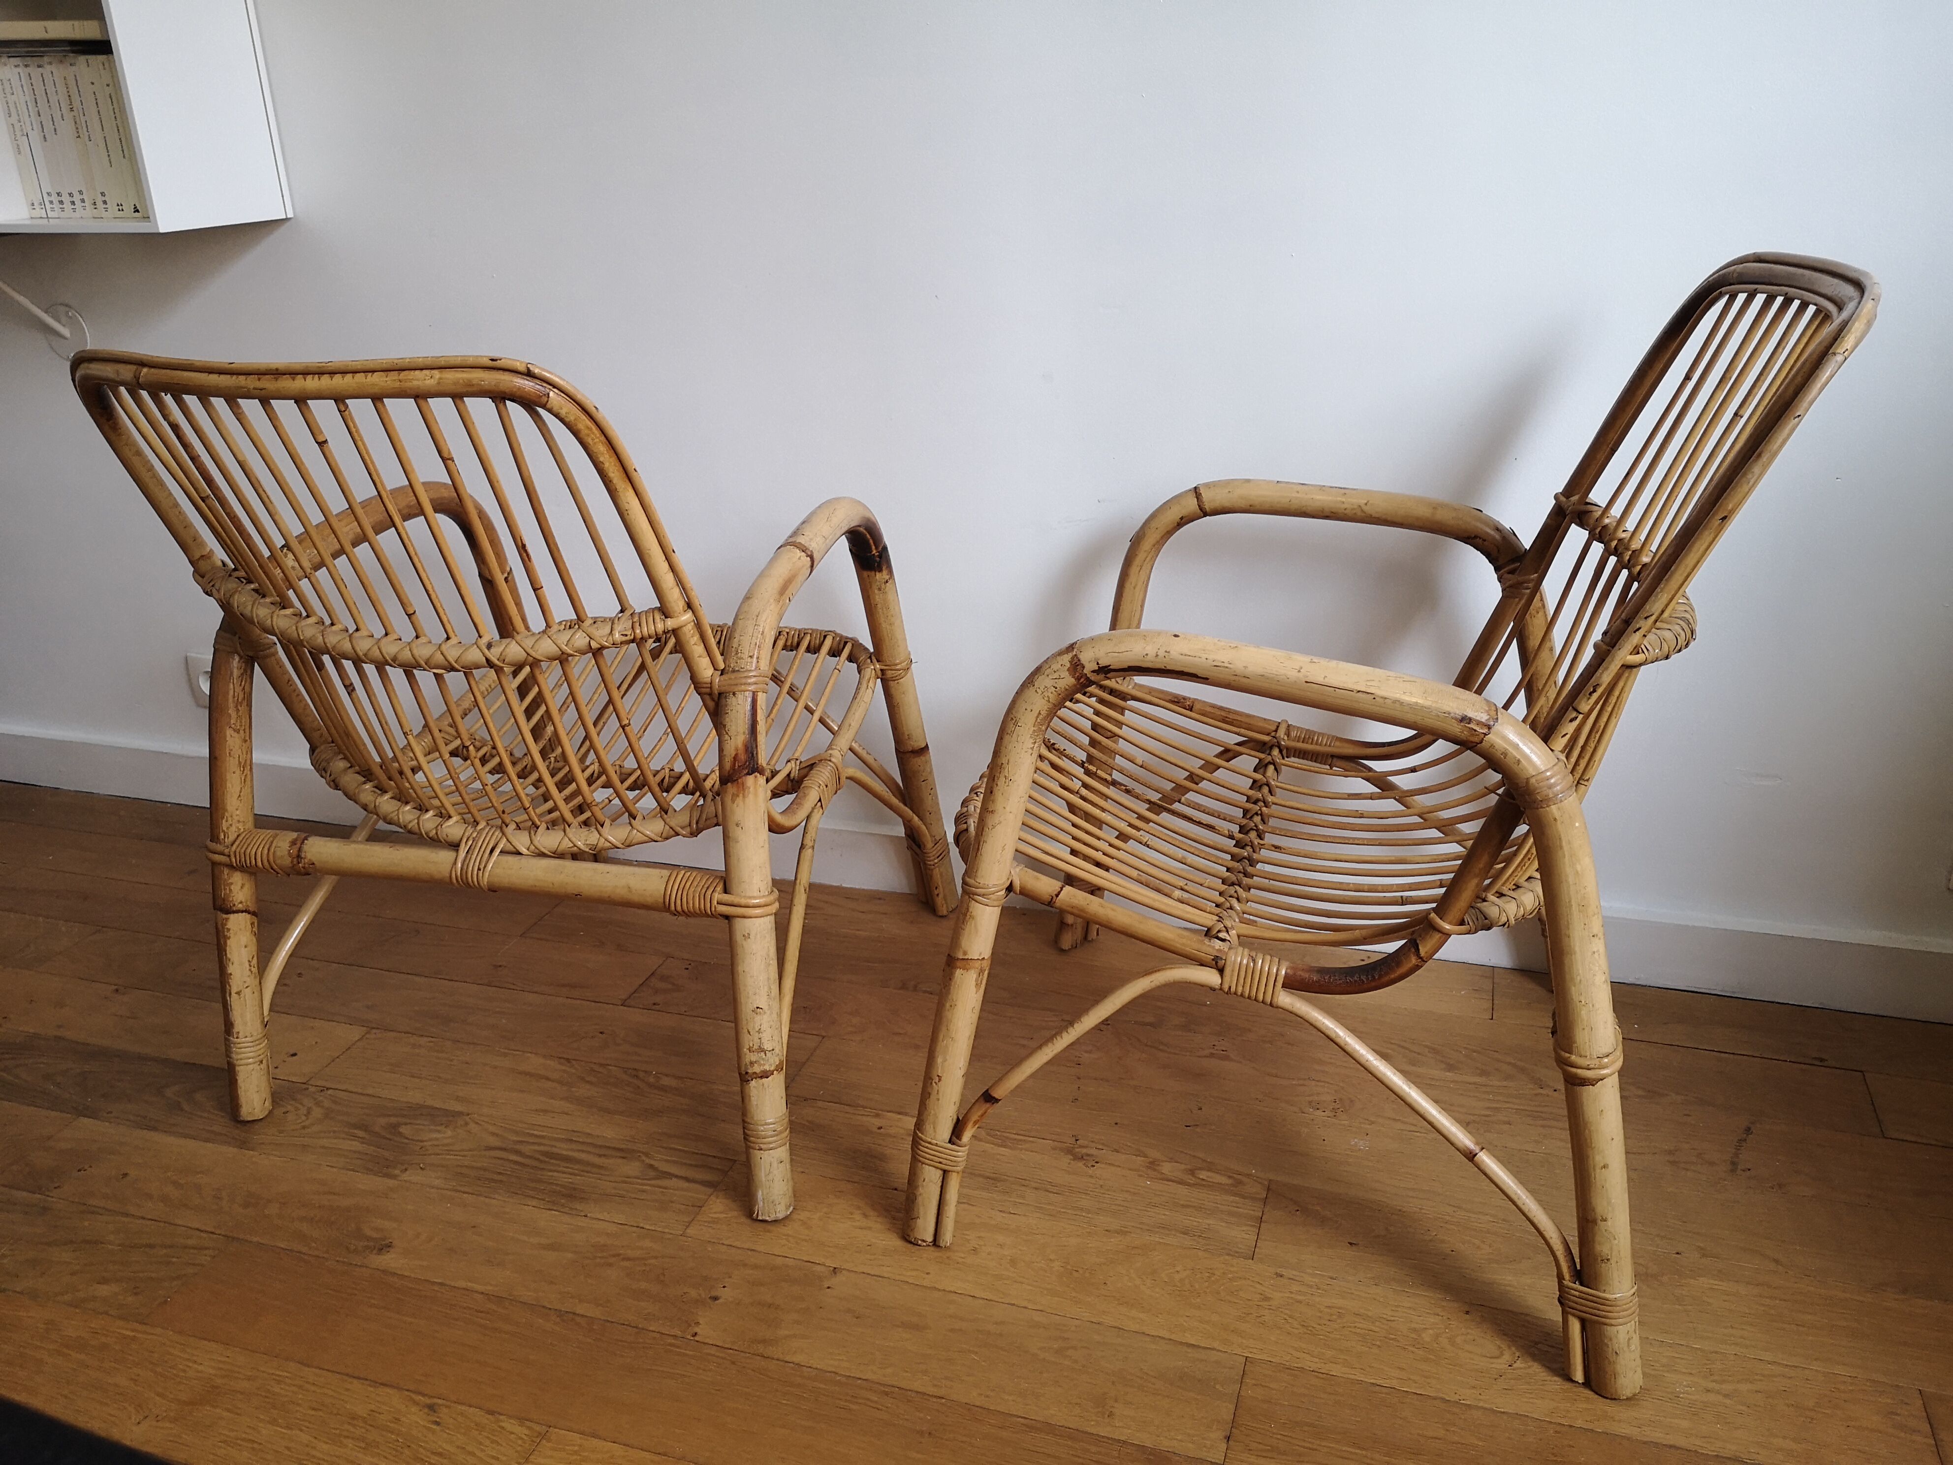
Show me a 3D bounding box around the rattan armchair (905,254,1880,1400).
[{"bbox_3d":[0.330,0.004,1.396,0.698,0.834,0.645,4,22,17],"label":"rattan armchair"}]

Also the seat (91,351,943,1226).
[{"bbox_3d":[-0.426,-0.042,1.619,0.645,0.816,0.698,4,22,16],"label":"seat"}]

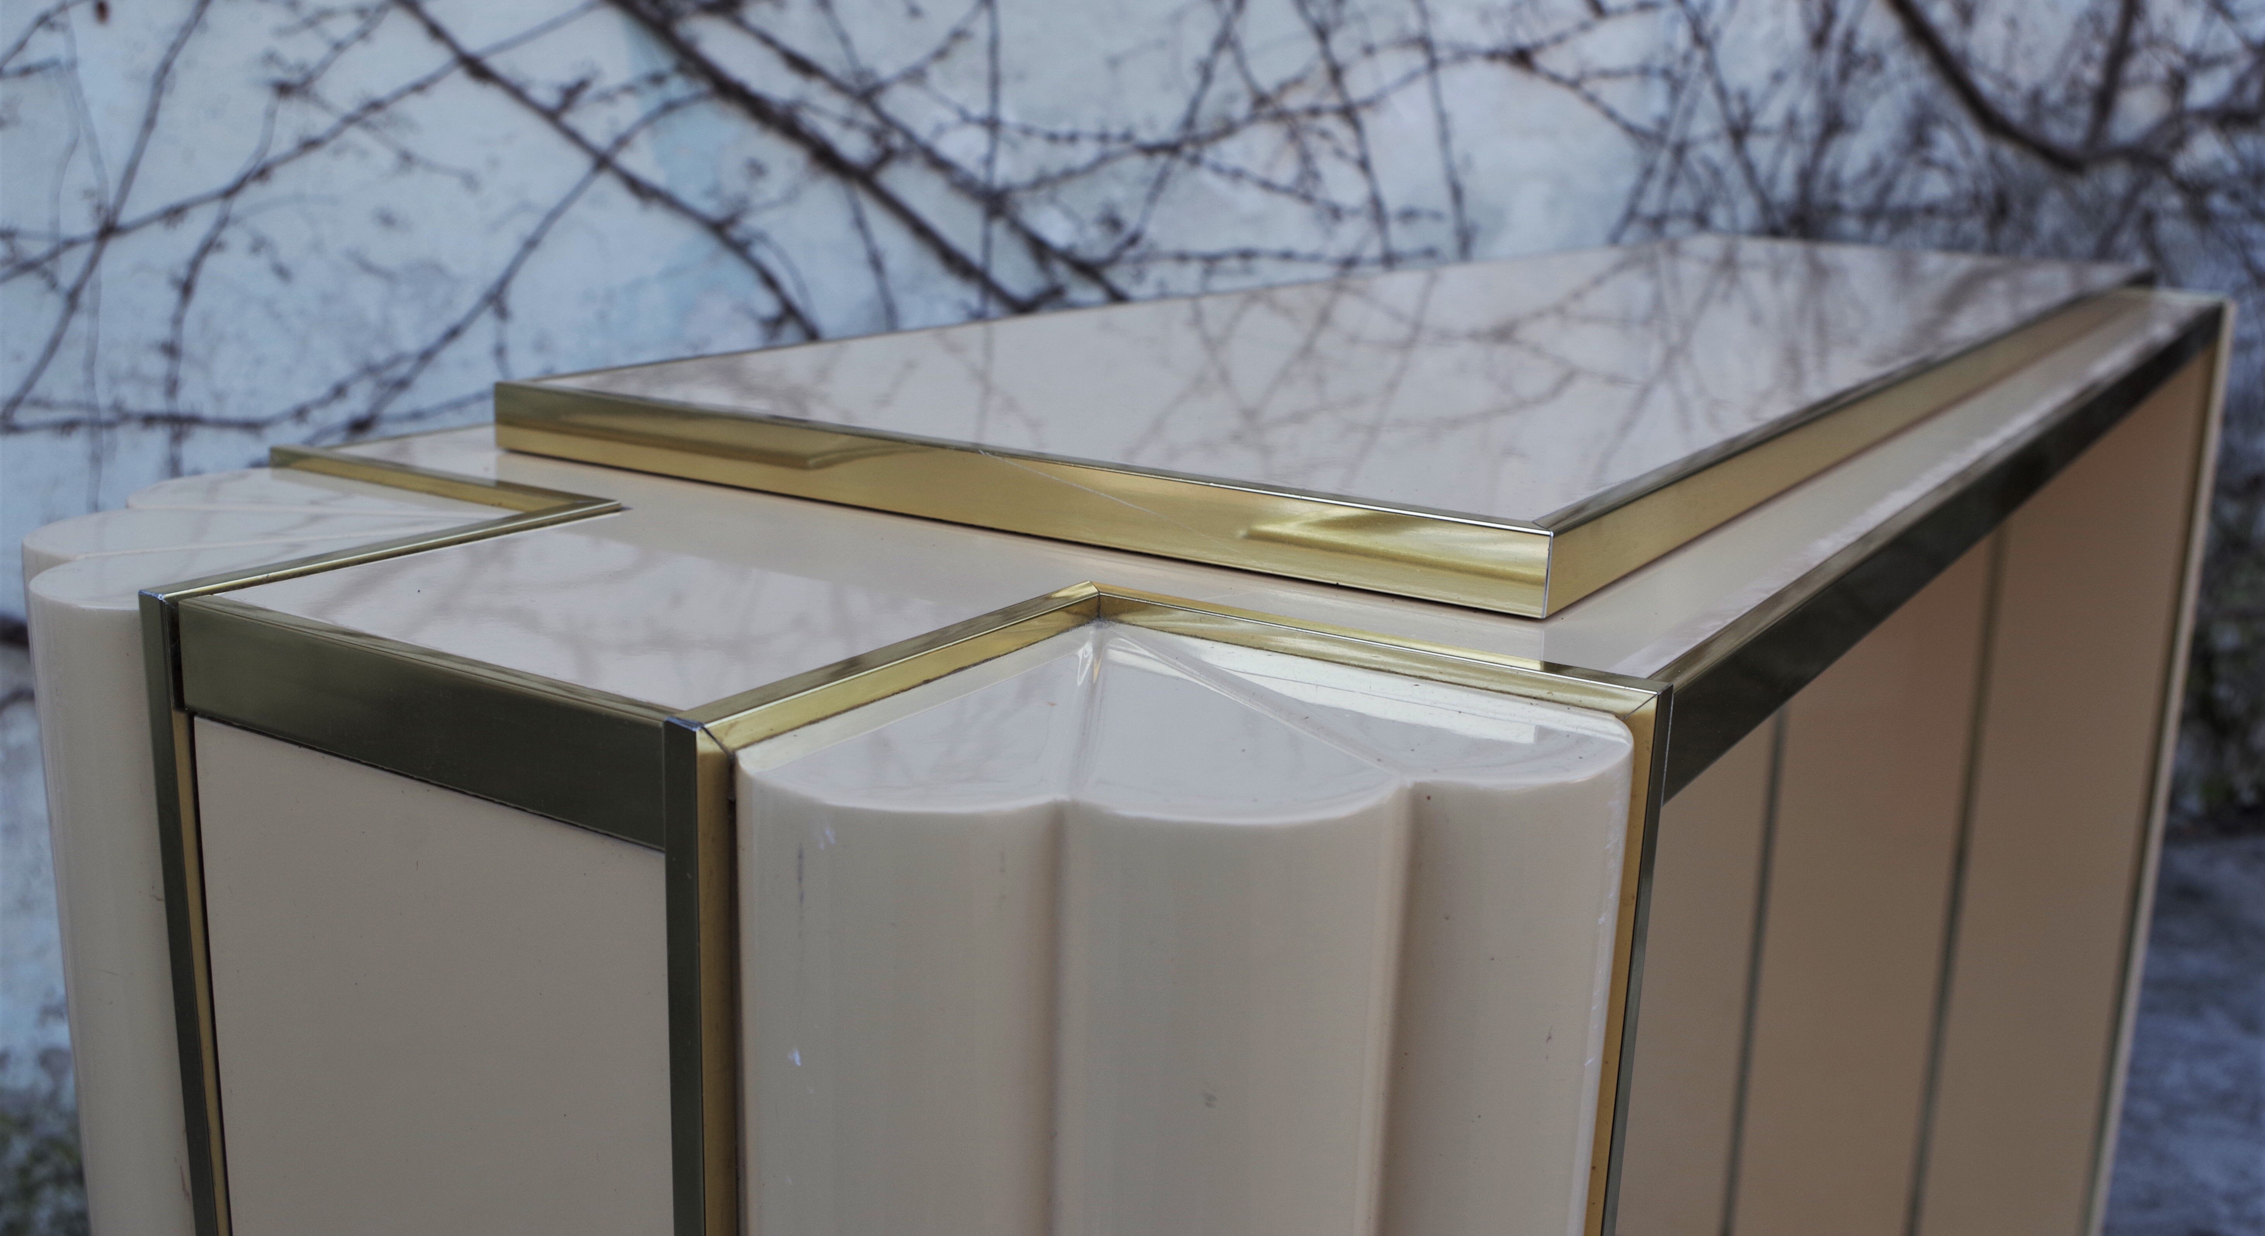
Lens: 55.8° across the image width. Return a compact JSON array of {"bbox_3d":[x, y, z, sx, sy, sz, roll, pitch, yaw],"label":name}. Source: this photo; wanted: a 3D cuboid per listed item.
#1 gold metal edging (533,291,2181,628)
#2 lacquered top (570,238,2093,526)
[{"bbox_3d":[0.247,-0.137,0.981,0.299,0.018,1.135,10,16,29],"label":"gold metal edging"},{"bbox_3d":[0.247,-0.138,0.981,0.291,0.016,1.127,10,16,29],"label":"lacquered top"}]

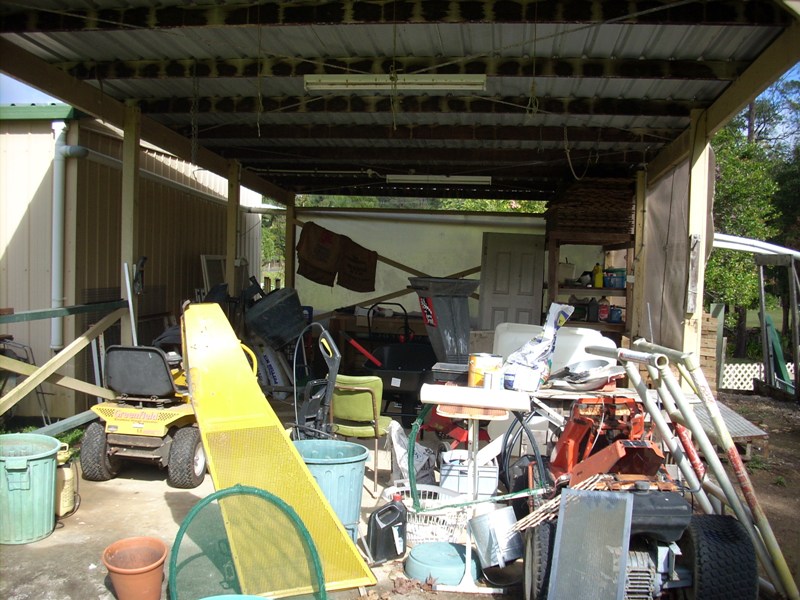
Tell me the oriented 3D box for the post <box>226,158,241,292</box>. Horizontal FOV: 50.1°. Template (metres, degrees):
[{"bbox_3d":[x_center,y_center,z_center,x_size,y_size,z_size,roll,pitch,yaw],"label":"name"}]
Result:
[{"bbox_3d":[-1.864,-0.228,9.513,0.100,2.642,0.100,2,3,7],"label":"post"}]

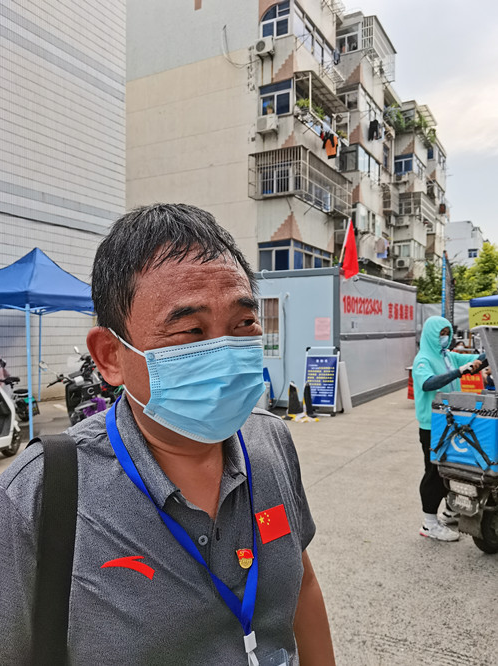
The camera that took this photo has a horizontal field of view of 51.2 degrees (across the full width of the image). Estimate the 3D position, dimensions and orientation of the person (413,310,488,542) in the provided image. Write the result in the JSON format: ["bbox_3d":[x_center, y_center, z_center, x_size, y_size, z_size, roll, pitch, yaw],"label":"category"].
[{"bbox_3d":[1.515,0.710,3.980,0.560,1.670,0.500,1,1,37],"label":"person"}]

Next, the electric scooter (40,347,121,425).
[{"bbox_3d":[-1.640,0.915,5.600,1.720,1.180,0.700,1,1,44],"label":"electric scooter"}]

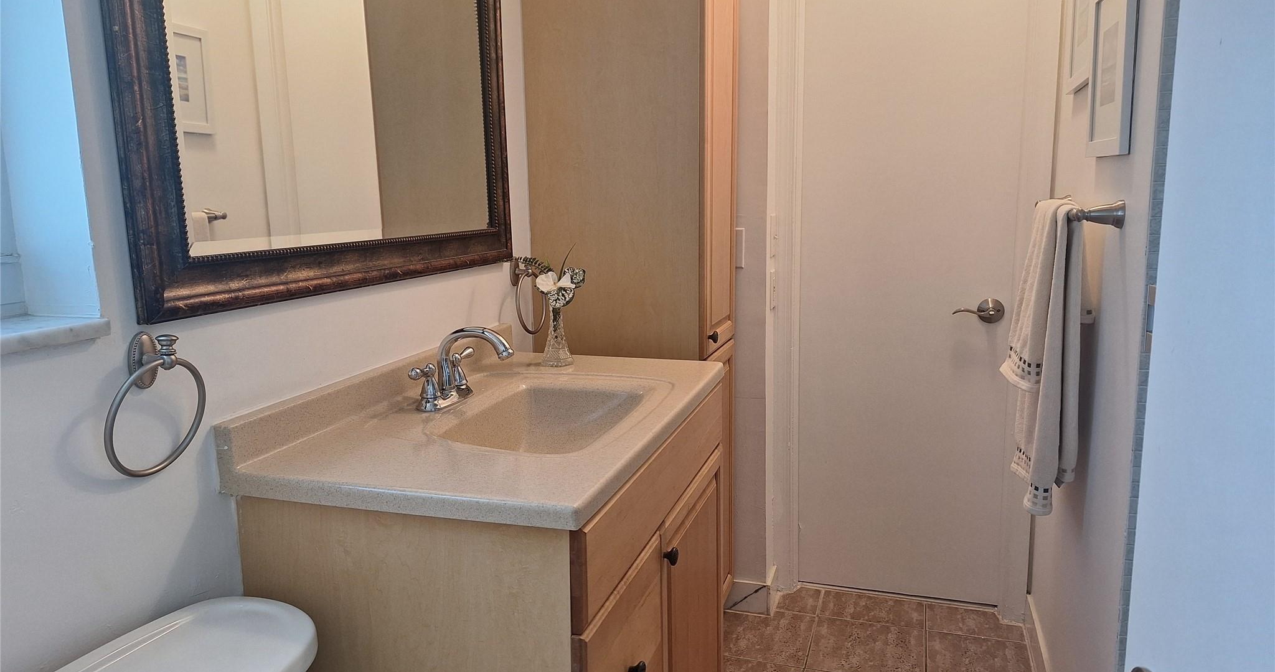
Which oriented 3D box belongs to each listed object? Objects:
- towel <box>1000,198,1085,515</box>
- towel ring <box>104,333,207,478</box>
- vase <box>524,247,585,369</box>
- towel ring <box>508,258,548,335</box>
[{"bbox_3d":[0.818,0.026,1.716,0.115,0.600,0.350,2,10,18],"label":"towel"},{"bbox_3d":[-0.593,0.086,1.044,0.062,0.182,0.153,2,9,17],"label":"towel ring"},{"bbox_3d":[-0.188,-0.067,1.932,0.140,0.265,0.110,2,10,18],"label":"vase"},{"bbox_3d":[-0.281,-0.095,2.044,0.066,0.186,0.153,2,9,17],"label":"towel ring"}]

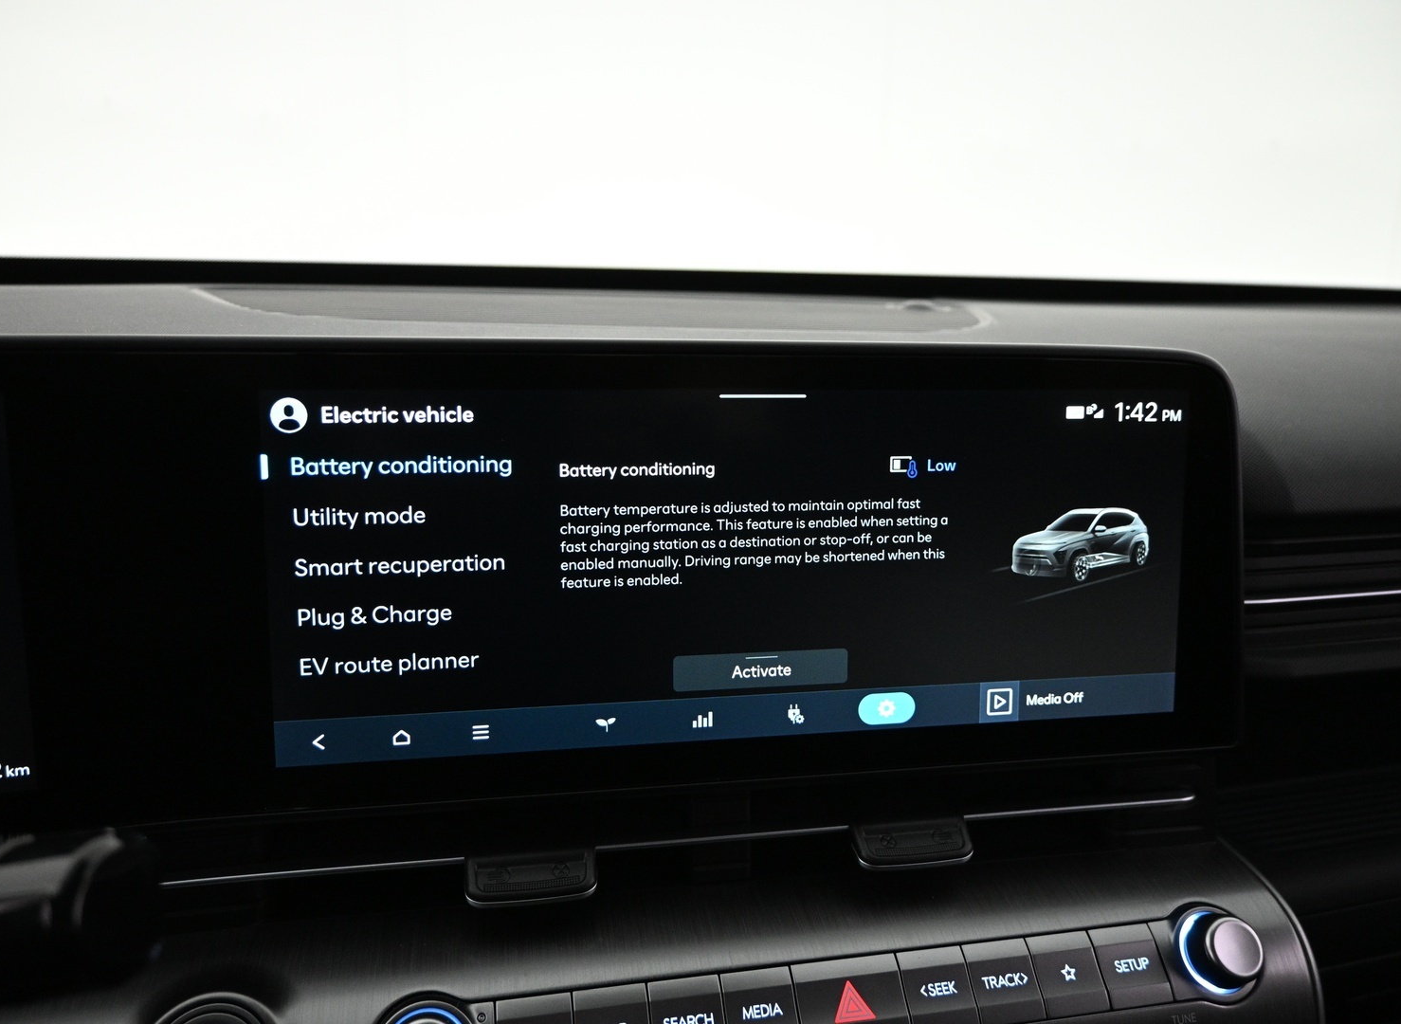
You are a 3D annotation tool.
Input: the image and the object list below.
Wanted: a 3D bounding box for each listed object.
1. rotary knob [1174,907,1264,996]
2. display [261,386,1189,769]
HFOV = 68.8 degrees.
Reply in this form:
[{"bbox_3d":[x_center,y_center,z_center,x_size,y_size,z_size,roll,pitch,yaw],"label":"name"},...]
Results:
[{"bbox_3d":[0.166,0.138,0.323,0.025,0.025,0.013,-1,-27,-11],"label":"rotary knob"},{"bbox_3d":[0.019,0.017,0.326,0.293,0.110,0.012,-1,6,-11],"label":"display"}]

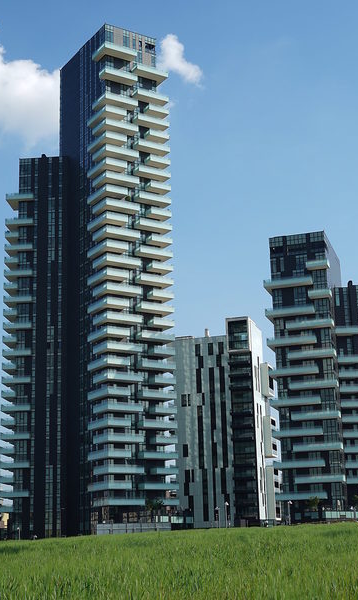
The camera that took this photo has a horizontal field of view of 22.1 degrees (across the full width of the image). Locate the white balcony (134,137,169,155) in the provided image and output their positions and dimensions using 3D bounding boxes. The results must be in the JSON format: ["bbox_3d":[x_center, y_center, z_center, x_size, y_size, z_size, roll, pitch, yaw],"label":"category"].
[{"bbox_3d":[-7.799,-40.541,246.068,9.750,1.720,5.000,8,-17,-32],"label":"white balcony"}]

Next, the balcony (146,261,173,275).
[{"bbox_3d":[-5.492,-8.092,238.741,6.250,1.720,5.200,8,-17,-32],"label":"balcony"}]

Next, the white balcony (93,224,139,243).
[{"bbox_3d":[-15.050,-15.320,222.350,9.210,1.570,7.040,8,-18,-32],"label":"white balcony"}]

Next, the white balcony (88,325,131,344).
[{"bbox_3d":[-17.612,8.849,229.039,6.250,1.720,10.200,8,-17,-32],"label":"white balcony"}]

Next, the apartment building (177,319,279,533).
[{"bbox_3d":[13.821,36.043,253.940,22.500,56.618,29.000,-5,-15,12],"label":"apartment building"}]

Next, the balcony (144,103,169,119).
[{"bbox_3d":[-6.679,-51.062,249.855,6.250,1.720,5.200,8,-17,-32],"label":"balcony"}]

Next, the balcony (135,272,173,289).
[{"bbox_3d":[-6.040,-4.540,222.990,9.100,1.570,3.400,8,-18,-32],"label":"balcony"}]

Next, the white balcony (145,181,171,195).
[{"bbox_3d":[-5.290,-28.010,230.170,5.740,1.570,3.400,8,-18,-32],"label":"white balcony"}]

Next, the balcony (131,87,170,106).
[{"bbox_3d":[-7.380,-51.870,235.600,9.100,1.570,3.400,8,-18,-32],"label":"balcony"}]

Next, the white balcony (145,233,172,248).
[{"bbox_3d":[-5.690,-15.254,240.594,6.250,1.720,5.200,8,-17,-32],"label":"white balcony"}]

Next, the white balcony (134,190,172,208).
[{"bbox_3d":[-6.610,-24.820,228.390,9.100,1.570,3.400,8,-18,-32],"label":"white balcony"}]

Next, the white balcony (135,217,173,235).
[{"bbox_3d":[-6.420,-18.060,226.590,9.100,1.570,3.400,8,-18,-32],"label":"white balcony"}]

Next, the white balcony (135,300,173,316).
[{"bbox_3d":[-5.850,2.220,221.190,9.100,1.570,3.400,8,-18,-32],"label":"white balcony"}]

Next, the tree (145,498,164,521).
[{"bbox_3d":[-5.430,46.730,203.000,4.300,5.600,4.300,-2,-15,0],"label":"tree"}]

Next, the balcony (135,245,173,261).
[{"bbox_3d":[-6.230,-11.300,224.790,9.100,1.570,3.400,8,-18,-32],"label":"balcony"}]

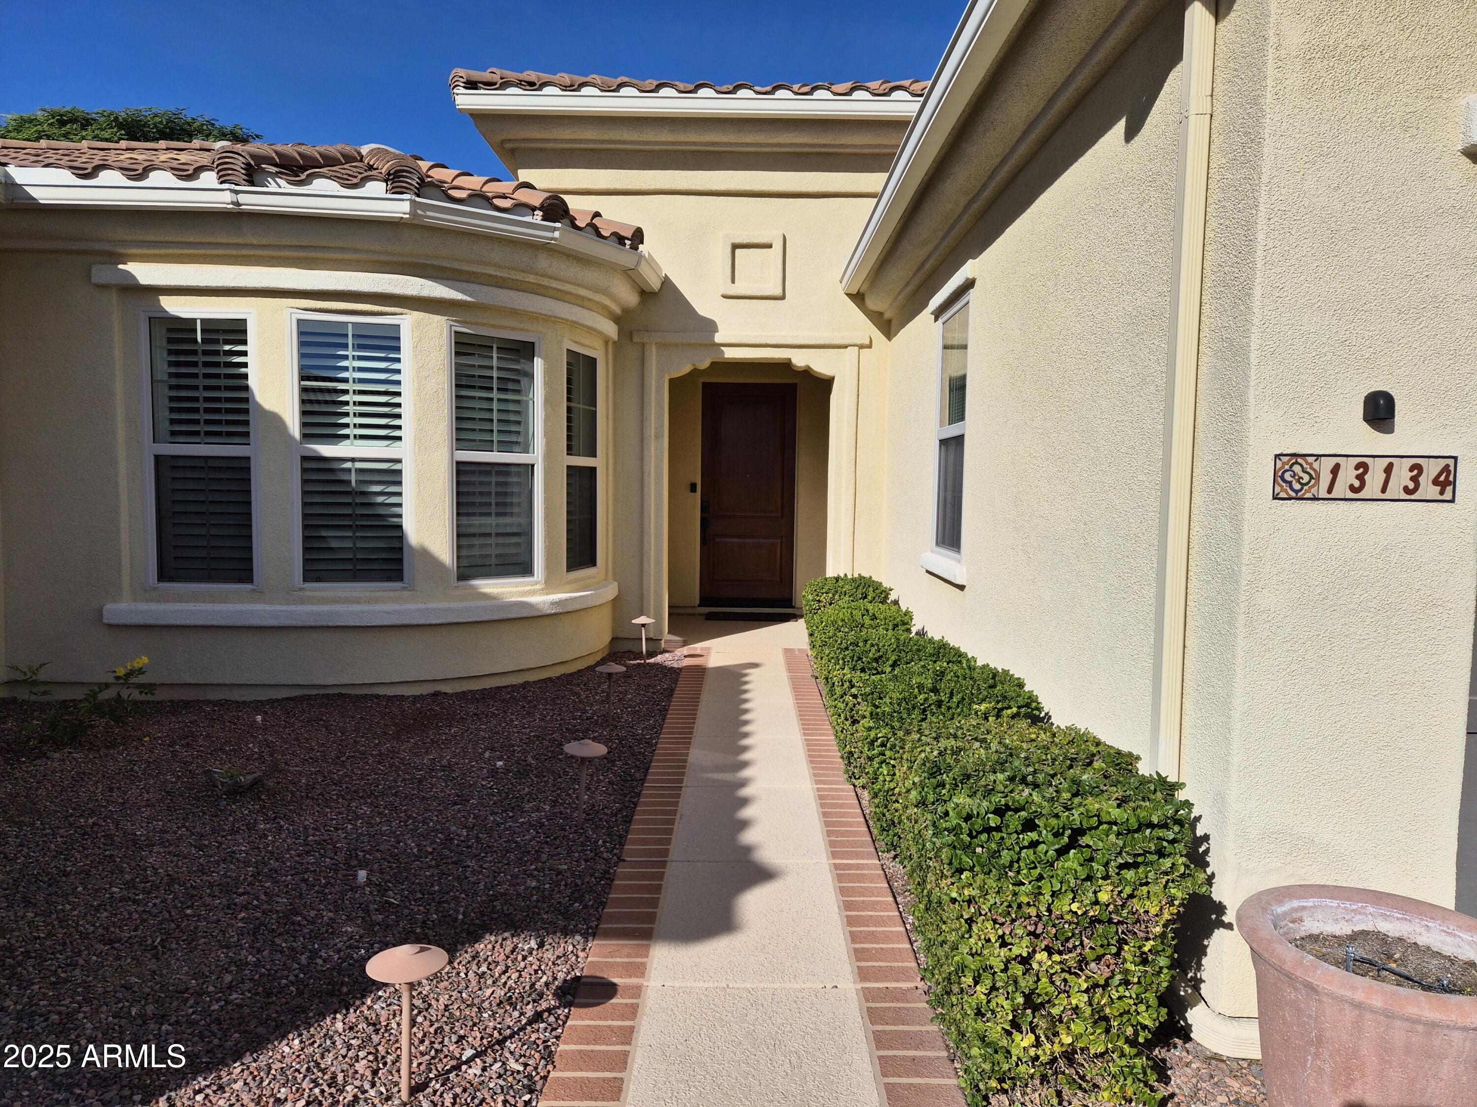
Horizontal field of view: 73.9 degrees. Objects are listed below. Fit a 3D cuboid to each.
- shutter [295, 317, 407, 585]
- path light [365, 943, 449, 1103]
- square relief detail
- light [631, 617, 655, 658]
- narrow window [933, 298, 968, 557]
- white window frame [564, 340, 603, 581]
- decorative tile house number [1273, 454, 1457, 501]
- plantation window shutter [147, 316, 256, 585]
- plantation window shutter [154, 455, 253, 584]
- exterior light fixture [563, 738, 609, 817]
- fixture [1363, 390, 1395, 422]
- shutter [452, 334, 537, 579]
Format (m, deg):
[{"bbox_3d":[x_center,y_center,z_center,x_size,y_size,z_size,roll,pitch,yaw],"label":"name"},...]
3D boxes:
[{"bbox_3d":[-2.579,-0.660,6.574,0.680,1.760,0.060,0,4,-11],"label":"shutter"},{"bbox_3d":[-0.810,1.152,2.397,0.202,0.392,0.202,1,4,0],"label":"path light"},{"bbox_3d":[0.121,-2.466,8.403,0.536,0.535,0.060,1,4,0],"label":"square relief detail"},{"bbox_3d":[-0.761,0.683,7.899,0.190,0.365,0.190,1,4,0],"label":"light"},{"bbox_3d":[1.296,-0.725,5.963,0.070,1.480,0.840,1,4,0],"label":"narrow window"},{"bbox_3d":[-1.258,-0.723,7.919,0.090,1.830,0.750,2,4,13],"label":"white window frame"},{"bbox_3d":[1.617,-0.193,2.530,0.472,0.119,0.015,1,4,0],"label":"decorative tile house number"},{"bbox_3d":[-3.514,-0.668,6.482,0.680,1.760,0.060,1,4,1],"label":"plantation window shutter"},{"bbox_3d":[-3.507,-0.226,6.452,0.640,0.850,0.060,1,4,-2],"label":"plantation window shutter"},{"bbox_3d":[-0.678,1.004,4.306,0.194,0.374,0.194,1,4,0],"label":"exterior light fixture"},{"bbox_3d":[1.564,-0.357,2.373,0.068,0.074,0.050,1,4,0],"label":"fixture"},{"bbox_3d":[-1.736,-0.677,7.019,0.060,1.722,0.671,5,6,44],"label":"shutter"}]

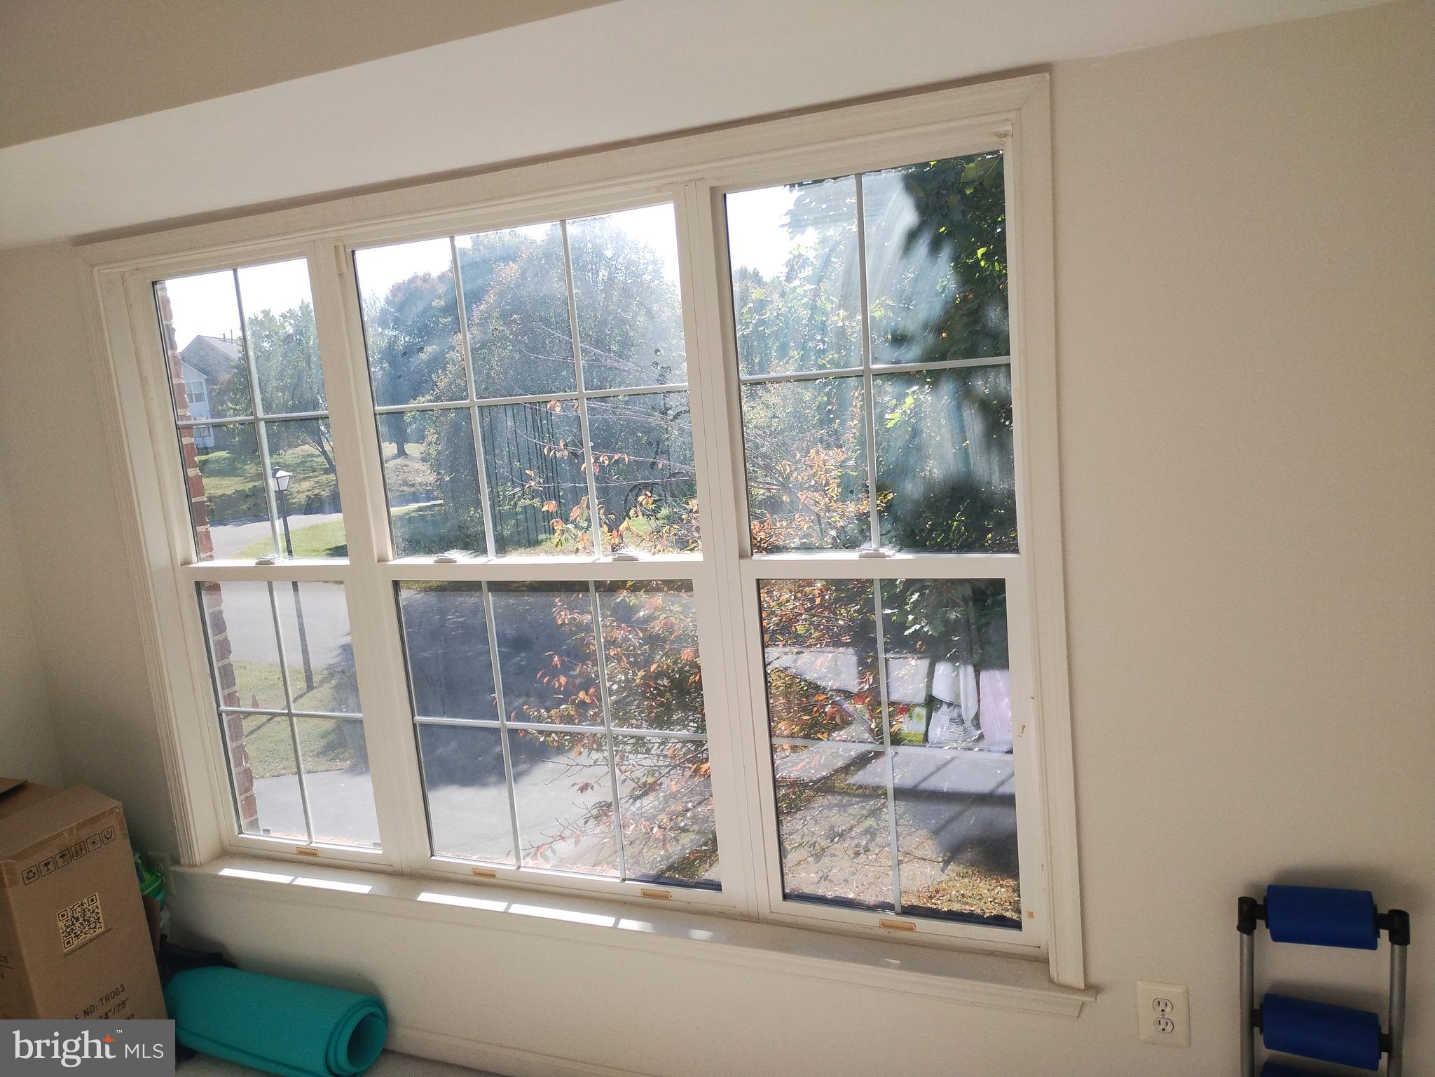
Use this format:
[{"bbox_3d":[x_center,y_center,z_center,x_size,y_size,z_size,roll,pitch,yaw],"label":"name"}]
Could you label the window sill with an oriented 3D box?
[{"bbox_3d":[-0.374,0.905,2.437,2.390,0.074,0.105,-1,9,22],"label":"window sill"}]

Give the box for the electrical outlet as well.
[{"bbox_3d":[0.830,0.885,1.925,0.085,0.127,0.010,-1,9,22],"label":"electrical outlet"}]

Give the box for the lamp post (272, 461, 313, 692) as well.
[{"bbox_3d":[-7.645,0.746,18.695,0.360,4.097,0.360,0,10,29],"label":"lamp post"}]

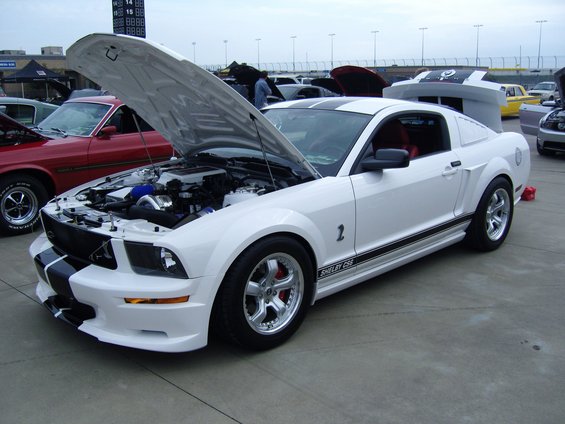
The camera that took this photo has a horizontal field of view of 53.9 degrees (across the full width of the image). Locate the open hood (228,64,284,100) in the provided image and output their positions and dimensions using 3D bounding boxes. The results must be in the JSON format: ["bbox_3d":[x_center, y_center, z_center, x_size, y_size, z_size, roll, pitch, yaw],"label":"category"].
[{"bbox_3d":[-0.758,-3.808,16.493,1.500,0.210,1.400,13,-23,44],"label":"open hood"}]

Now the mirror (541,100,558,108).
[{"bbox_3d":[5.964,-2.417,12.400,0.270,0.130,0.160,-4,14,-17],"label":"mirror"}]

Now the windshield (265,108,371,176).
[{"bbox_3d":[-0.028,-0.538,4.182,1.450,0.170,0.870,14,44,45],"label":"windshield"}]

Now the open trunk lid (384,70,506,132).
[{"bbox_3d":[1.701,-1.153,5.776,0.330,0.660,1.400,-13,18,-41],"label":"open trunk lid"}]

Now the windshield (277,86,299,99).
[{"bbox_3d":[-0.166,-3.624,17.141,1.450,0.170,0.870,13,44,44],"label":"windshield"}]

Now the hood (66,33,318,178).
[{"bbox_3d":[-0.656,-0.685,3.532,1.500,0.210,1.400,14,-19,45],"label":"hood"}]

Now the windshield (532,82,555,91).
[{"bbox_3d":[19.425,-9.218,41.000,1.500,0.780,0.200,12,-25,42],"label":"windshield"}]

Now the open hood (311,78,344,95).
[{"bbox_3d":[1.514,-4.279,18.974,0.450,0.560,1.400,-13,19,-43],"label":"open hood"}]

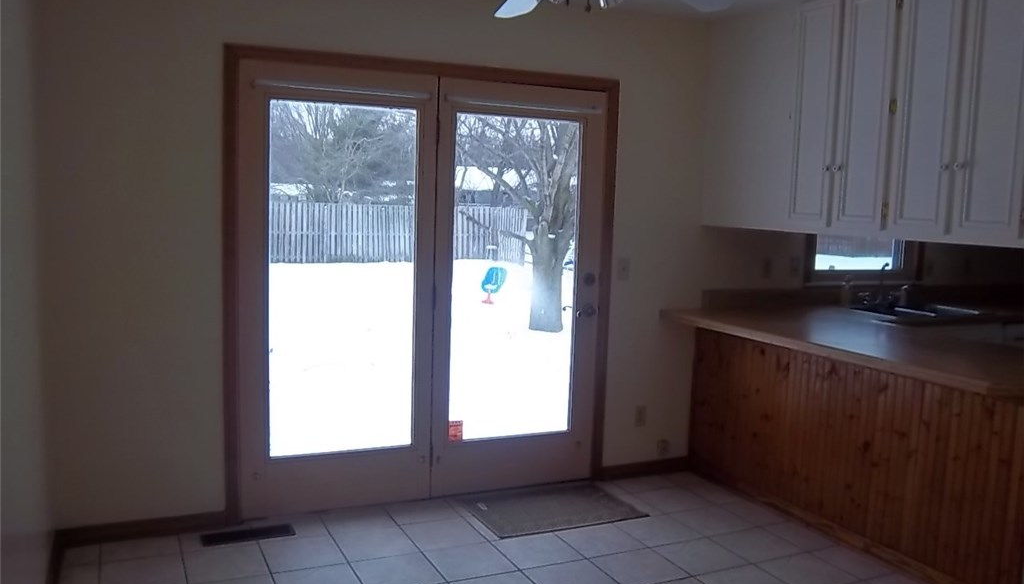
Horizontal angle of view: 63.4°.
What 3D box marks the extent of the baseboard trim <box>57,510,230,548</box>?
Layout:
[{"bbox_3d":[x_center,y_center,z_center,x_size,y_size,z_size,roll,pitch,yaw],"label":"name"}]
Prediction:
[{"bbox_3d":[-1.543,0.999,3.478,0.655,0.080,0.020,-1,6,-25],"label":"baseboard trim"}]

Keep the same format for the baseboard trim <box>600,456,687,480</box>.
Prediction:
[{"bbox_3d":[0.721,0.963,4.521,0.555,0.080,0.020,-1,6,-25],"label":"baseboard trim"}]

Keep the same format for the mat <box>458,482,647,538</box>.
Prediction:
[{"bbox_3d":[0.193,1.045,3.988,0.745,0.012,0.500,-1,6,-25],"label":"mat"}]

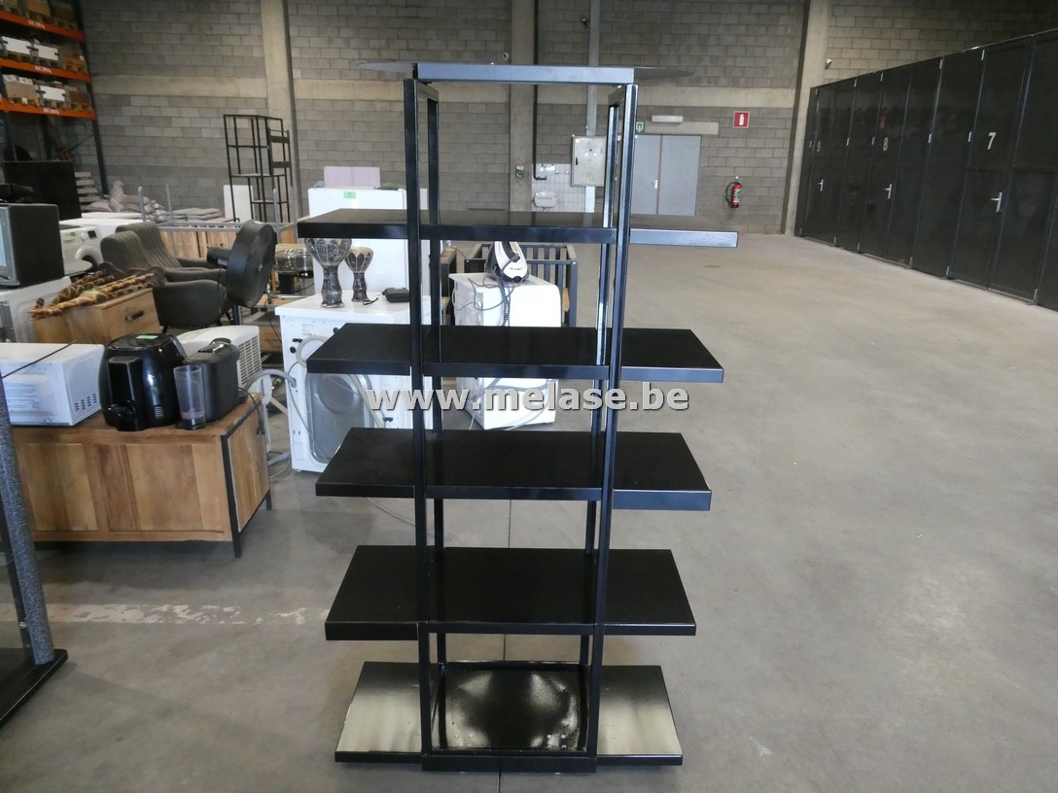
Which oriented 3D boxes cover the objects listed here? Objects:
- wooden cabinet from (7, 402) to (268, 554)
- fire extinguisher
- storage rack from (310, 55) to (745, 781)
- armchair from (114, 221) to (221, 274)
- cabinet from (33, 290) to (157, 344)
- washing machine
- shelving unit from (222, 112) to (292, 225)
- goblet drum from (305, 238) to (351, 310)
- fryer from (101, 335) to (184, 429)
[{"bbox_3d":[-1.867,0.330,3.147,1.360,0.550,0.450,0,18,-1],"label":"wooden cabinet"},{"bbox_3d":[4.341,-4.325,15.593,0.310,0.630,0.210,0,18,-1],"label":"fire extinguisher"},{"bbox_3d":[-0.033,0.128,1.849,0.911,1.727,0.372,1,18,0],"label":"storage rack"},{"bbox_3d":[-3.303,-1.227,7.194,0.960,0.950,0.760,2,18,4],"label":"armchair"},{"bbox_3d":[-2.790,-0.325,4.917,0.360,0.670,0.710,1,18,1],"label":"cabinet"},{"bbox_3d":[-0.869,-0.073,3.829,0.600,0.850,0.540,5,18,11],"label":"washing machine"},{"bbox_3d":[-3.401,-2.476,9.309,0.380,2.000,0.890,0,18,-2],"label":"shelving unit"},{"bbox_3d":[-1.008,-0.649,3.703,0.237,0.380,0.237,0,18,-1],"label":"goblet drum"},{"bbox_3d":[-1.547,-0.075,2.981,0.290,0.330,0.370,2,18,4],"label":"fryer"}]

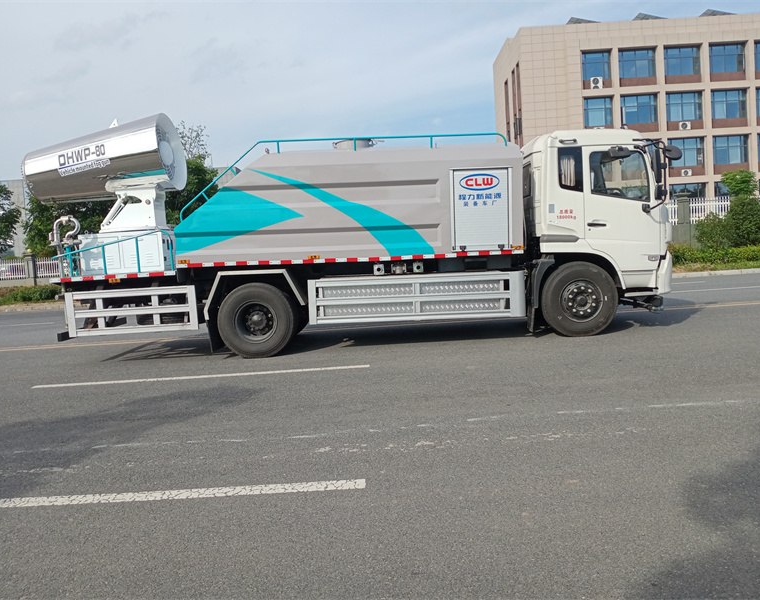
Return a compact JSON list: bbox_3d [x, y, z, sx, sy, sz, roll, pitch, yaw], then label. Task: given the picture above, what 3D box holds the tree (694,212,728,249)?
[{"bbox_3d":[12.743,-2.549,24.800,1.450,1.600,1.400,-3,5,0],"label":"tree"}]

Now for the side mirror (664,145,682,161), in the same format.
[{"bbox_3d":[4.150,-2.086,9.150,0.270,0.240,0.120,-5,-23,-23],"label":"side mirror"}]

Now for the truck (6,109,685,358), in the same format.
[{"bbox_3d":[-0.527,-1.160,9.998,9.450,3.600,2.550,-3,5,-1],"label":"truck"}]

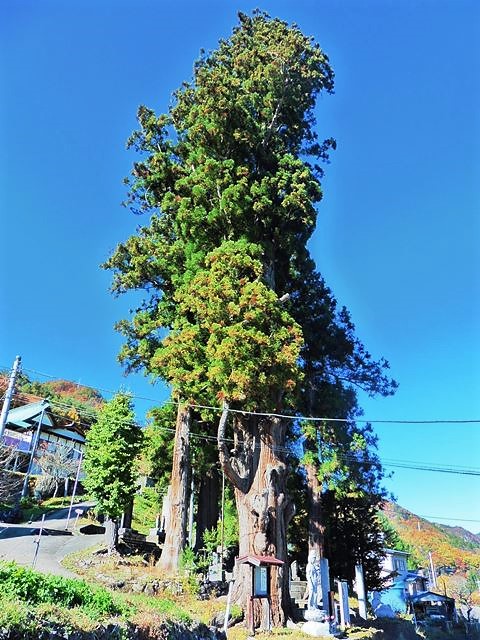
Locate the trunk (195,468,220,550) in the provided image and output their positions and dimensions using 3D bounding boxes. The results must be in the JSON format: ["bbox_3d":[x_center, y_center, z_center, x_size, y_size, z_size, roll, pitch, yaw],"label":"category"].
[{"bbox_3d":[-1.570,9.292,21.744,1.013,3.892,1.013,2,-30,-3],"label":"trunk"}]

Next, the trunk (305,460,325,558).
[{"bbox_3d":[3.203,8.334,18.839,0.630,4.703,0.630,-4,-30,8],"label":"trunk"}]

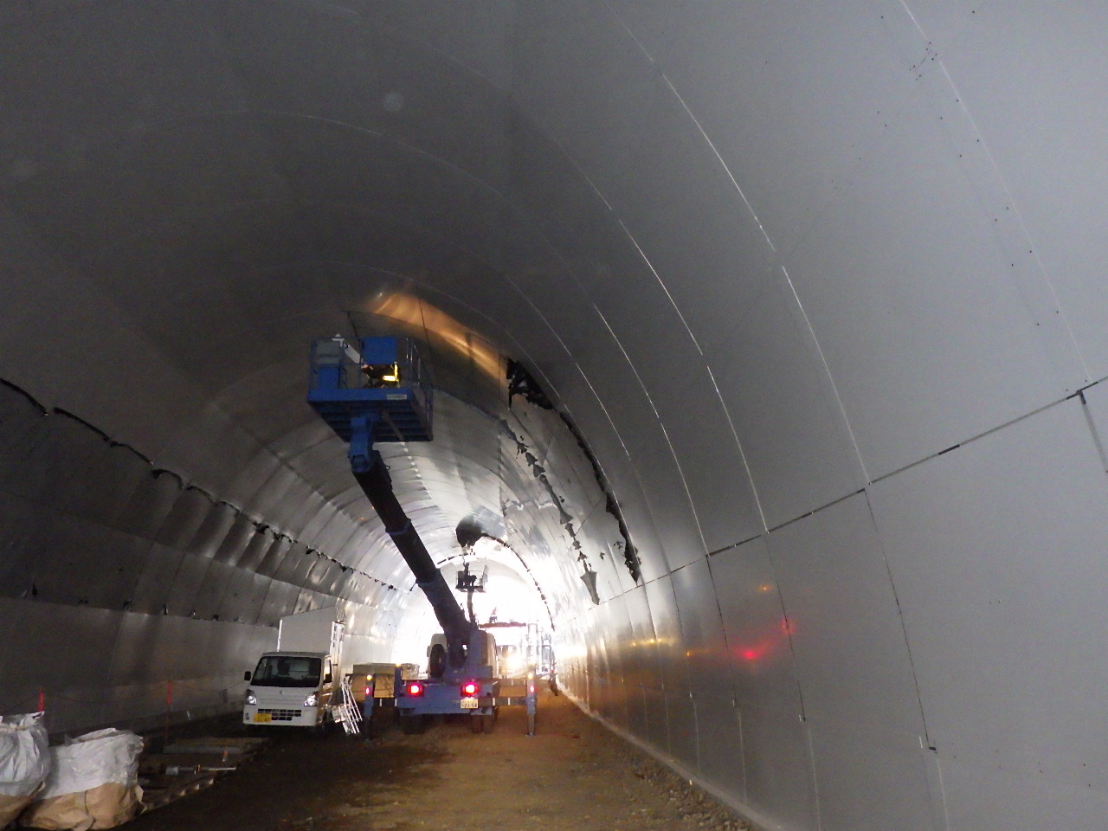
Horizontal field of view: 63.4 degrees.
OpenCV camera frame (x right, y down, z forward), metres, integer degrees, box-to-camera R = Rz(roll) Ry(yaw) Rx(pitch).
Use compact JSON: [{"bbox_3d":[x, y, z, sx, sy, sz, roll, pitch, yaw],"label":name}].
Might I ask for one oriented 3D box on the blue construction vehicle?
[{"bbox_3d":[-3.033,3.283,20.823,3.720,7.500,9.000,1,-14,-3],"label":"blue construction vehicle"}]

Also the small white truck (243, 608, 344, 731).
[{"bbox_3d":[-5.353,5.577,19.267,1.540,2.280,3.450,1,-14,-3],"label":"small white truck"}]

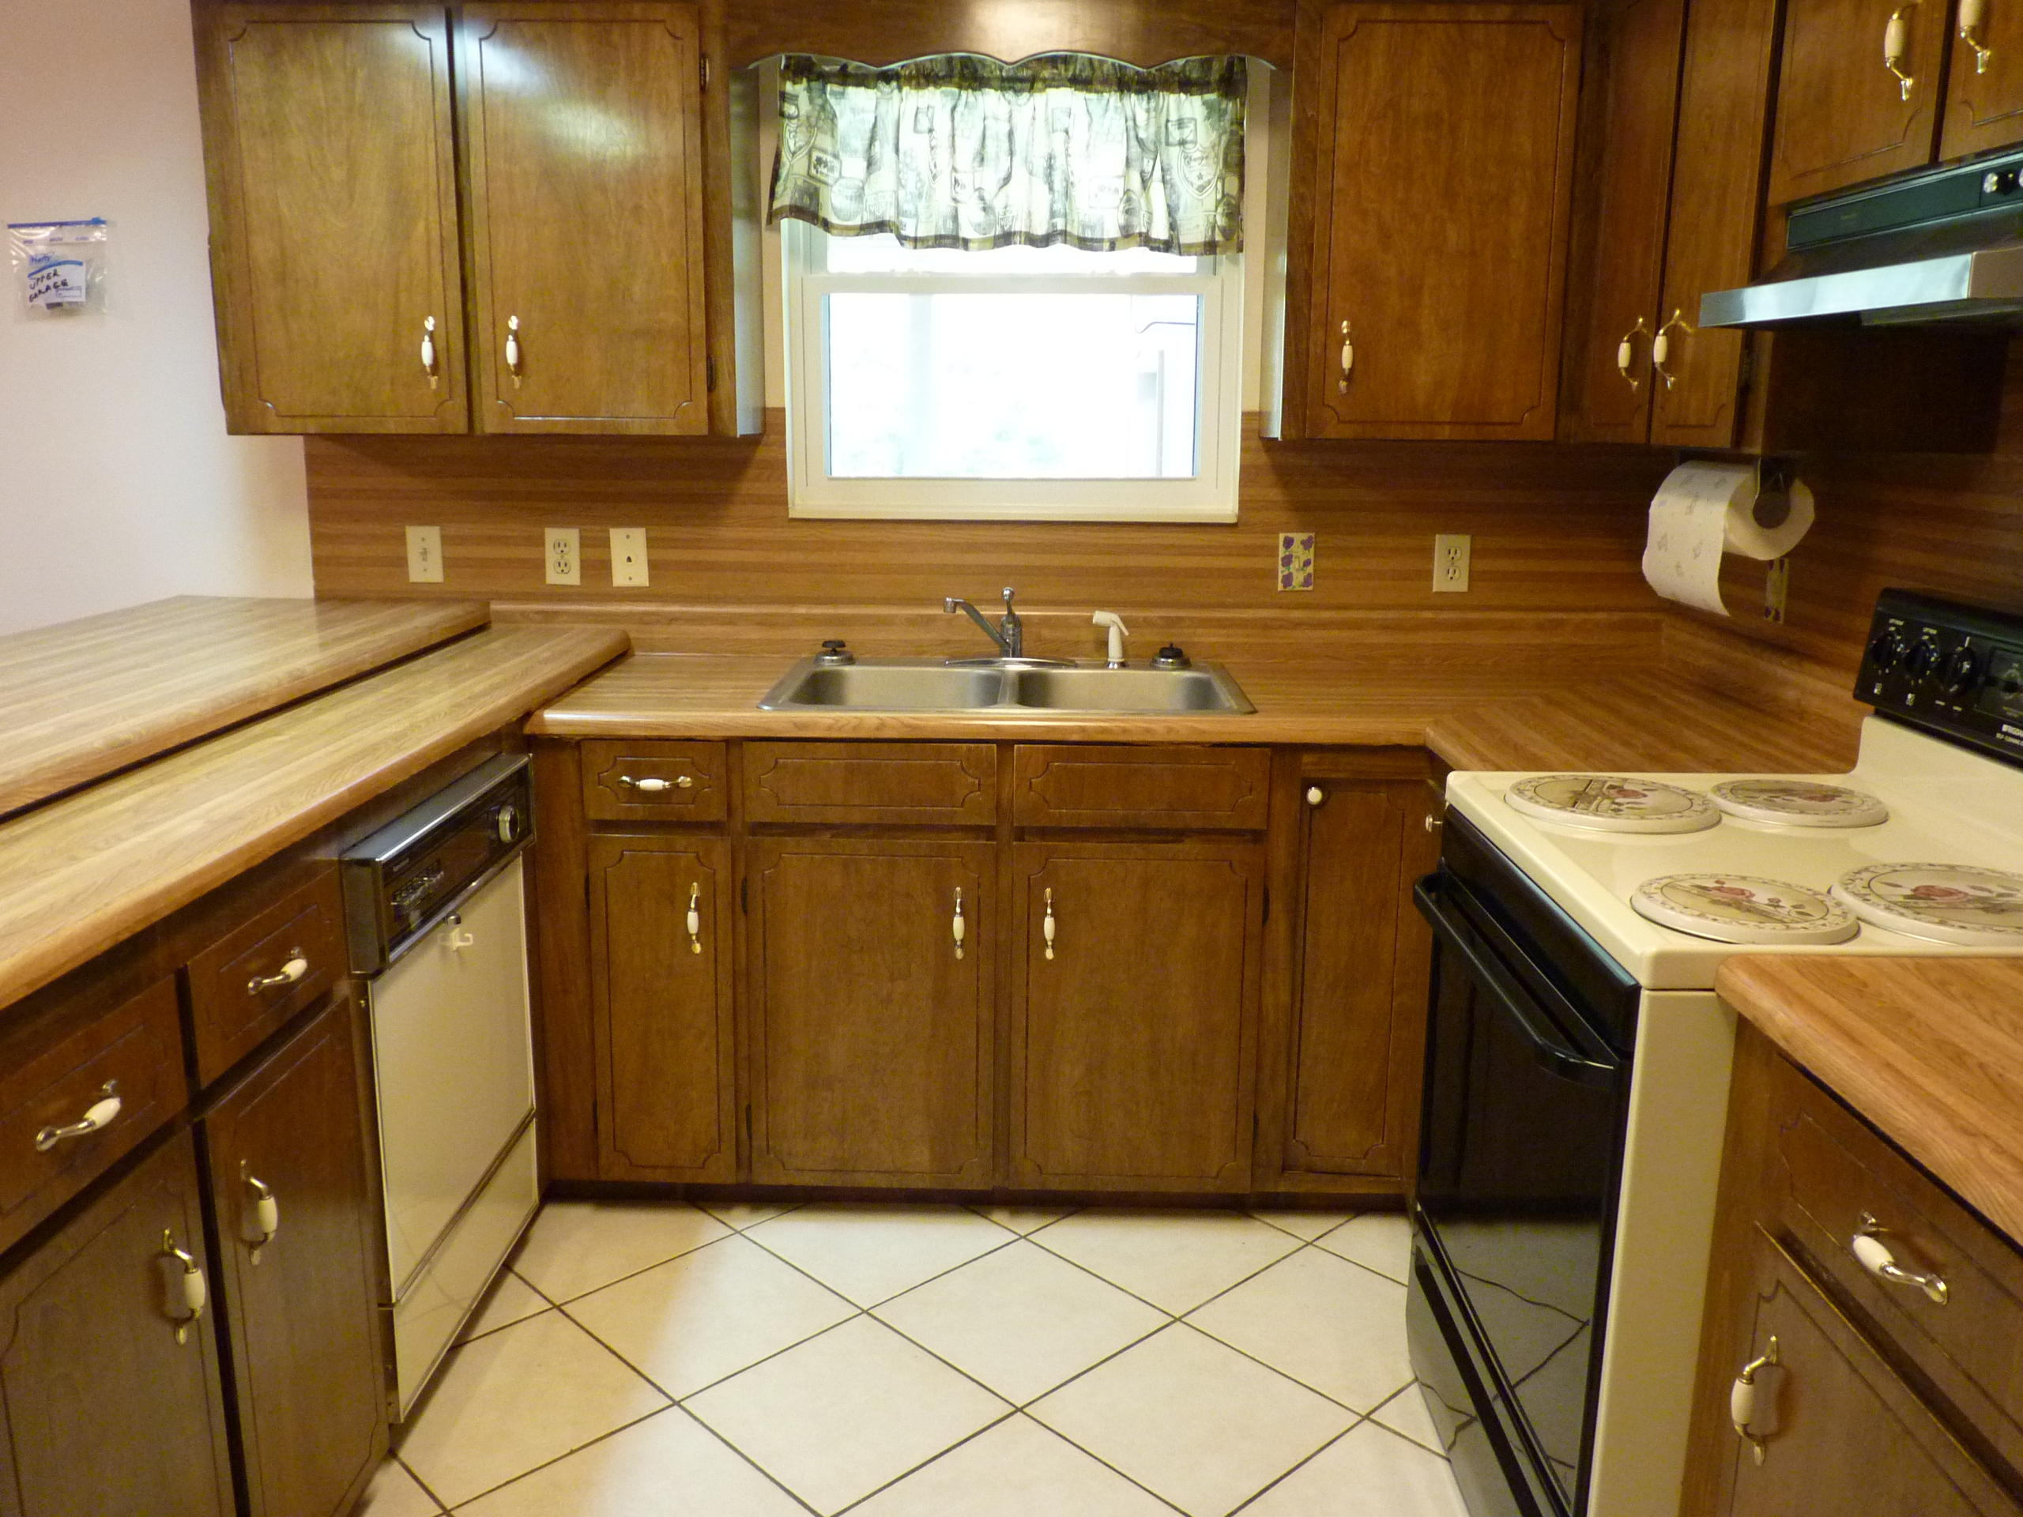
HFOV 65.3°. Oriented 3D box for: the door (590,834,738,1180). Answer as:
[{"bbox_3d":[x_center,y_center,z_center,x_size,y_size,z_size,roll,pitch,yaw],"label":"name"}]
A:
[{"bbox_3d":[-0.590,0.432,2.693,0.240,0.621,0.020,1,12,1],"label":"door"}]

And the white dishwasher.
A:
[{"bbox_3d":[-1.065,0.460,2.248,0.610,0.833,0.605,1,12,0],"label":"white dishwasher"}]

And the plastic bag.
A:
[{"bbox_3d":[-1.824,-0.937,3.018,0.186,0.174,0.025,-1,12,1],"label":"plastic bag"}]

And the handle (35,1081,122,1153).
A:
[{"bbox_3d":[-0.772,0.299,1.332,0.031,0.023,0.115,1,12,1],"label":"handle"}]

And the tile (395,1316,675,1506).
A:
[{"bbox_3d":[-0.722,0.923,2.259,0.342,0.010,0.342,-11,16,-43],"label":"tile"}]

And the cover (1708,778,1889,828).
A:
[{"bbox_3d":[0.990,0.055,1.989,0.203,0.017,0.203,1,12,1],"label":"cover"}]

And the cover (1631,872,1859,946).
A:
[{"bbox_3d":[0.727,0.144,1.569,0.207,0.018,0.207,1,12,0],"label":"cover"}]

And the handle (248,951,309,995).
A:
[{"bbox_3d":[-0.767,0.223,1.676,0.031,0.023,0.115,1,12,1],"label":"handle"}]

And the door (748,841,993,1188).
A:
[{"bbox_3d":[-0.236,0.439,2.687,0.417,0.625,0.020,1,12,1],"label":"door"}]

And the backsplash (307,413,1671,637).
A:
[{"bbox_3d":[-0.048,-0.466,3.172,2.729,0.449,0.025,1,12,0],"label":"backsplash"}]

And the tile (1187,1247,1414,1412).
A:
[{"bbox_3d":[0.507,0.891,2.480,0.342,0.010,0.342,-11,16,-43],"label":"tile"}]

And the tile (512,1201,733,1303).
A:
[{"bbox_3d":[-0.713,0.822,2.739,0.342,0.010,0.342,-11,16,-43],"label":"tile"}]

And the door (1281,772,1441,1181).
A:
[{"bbox_3d":[0.571,0.366,2.608,0.216,0.693,0.025,1,12,0],"label":"door"}]

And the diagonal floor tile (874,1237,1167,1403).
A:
[{"bbox_3d":[0.016,0.879,2.477,0.339,0.010,0.339,-11,16,-43],"label":"diagonal floor tile"}]

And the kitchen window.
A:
[{"bbox_3d":[0.005,-0.902,3.075,0.903,0.876,0.100,1,12,0],"label":"kitchen window"}]

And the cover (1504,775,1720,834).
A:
[{"bbox_3d":[0.760,0.054,2.000,0.257,0.018,0.257,1,12,0],"label":"cover"}]

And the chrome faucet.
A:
[{"bbox_3d":[-0.054,-0.238,2.954,0.050,0.138,0.200,11,16,40],"label":"chrome faucet"}]

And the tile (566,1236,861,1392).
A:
[{"bbox_3d":[-0.472,0.872,2.483,0.339,0.010,0.339,-11,16,-43],"label":"tile"}]

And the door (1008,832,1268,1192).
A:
[{"bbox_3d":[0.209,0.445,2.679,0.417,0.622,0.020,1,12,1],"label":"door"}]

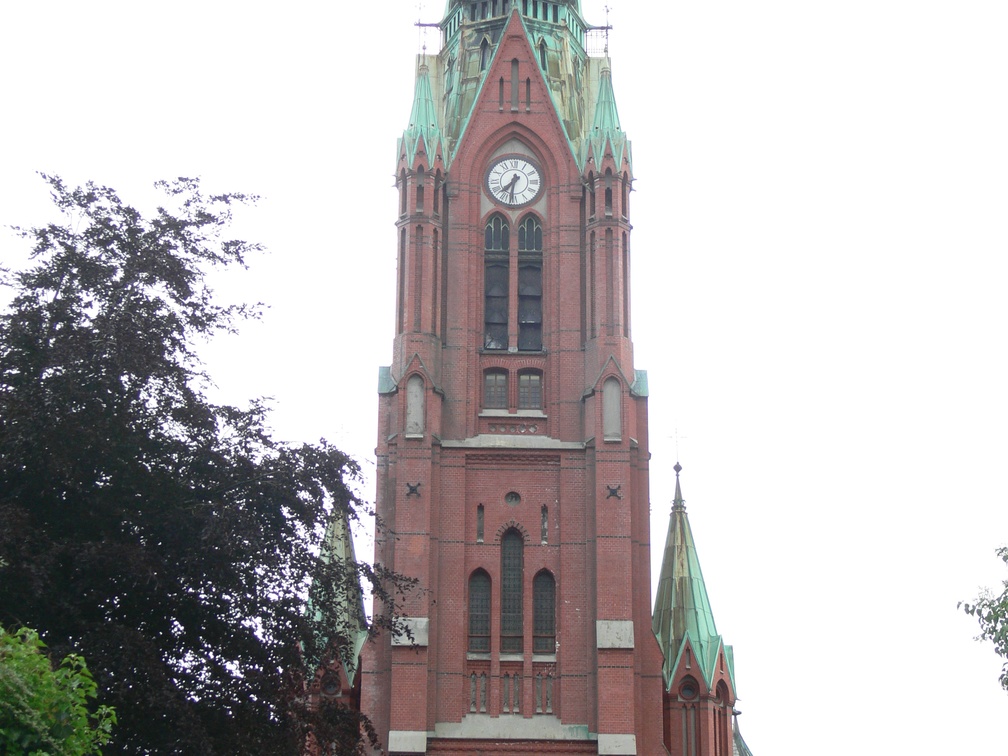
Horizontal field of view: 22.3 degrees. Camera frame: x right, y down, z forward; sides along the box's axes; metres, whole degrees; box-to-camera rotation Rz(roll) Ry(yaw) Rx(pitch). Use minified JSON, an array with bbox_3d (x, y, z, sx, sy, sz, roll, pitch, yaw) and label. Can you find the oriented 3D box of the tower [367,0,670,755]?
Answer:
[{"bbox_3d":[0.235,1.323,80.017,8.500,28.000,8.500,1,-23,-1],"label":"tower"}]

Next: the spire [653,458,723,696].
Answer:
[{"bbox_3d":[5.442,6.091,78.639,2.900,7.700,2.900,1,-23,-1],"label":"spire"}]

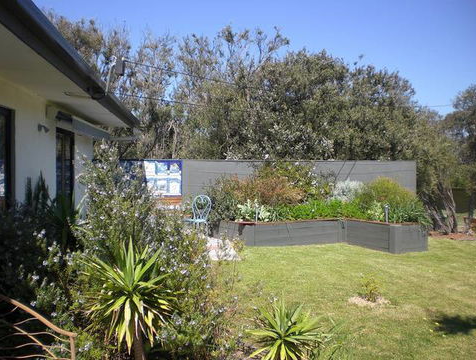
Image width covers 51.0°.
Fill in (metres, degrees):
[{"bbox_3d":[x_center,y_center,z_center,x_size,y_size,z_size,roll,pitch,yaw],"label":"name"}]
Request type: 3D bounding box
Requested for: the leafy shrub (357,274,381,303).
[{"bbox_3d":[1.488,1.228,5.650,0.260,0.320,0.260,0,2,0],"label":"leafy shrub"}]

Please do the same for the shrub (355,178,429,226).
[{"bbox_3d":[3.022,0.437,9.700,1.400,0.950,1.150,0,2,0],"label":"shrub"}]

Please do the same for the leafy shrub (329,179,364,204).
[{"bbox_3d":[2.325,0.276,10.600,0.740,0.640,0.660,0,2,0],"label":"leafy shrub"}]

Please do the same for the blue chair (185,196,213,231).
[{"bbox_3d":[-0.724,0.729,9.100,0.420,0.900,0.470,1,2,32],"label":"blue chair"}]

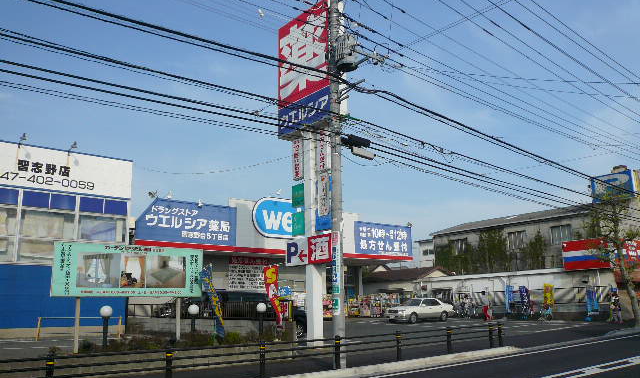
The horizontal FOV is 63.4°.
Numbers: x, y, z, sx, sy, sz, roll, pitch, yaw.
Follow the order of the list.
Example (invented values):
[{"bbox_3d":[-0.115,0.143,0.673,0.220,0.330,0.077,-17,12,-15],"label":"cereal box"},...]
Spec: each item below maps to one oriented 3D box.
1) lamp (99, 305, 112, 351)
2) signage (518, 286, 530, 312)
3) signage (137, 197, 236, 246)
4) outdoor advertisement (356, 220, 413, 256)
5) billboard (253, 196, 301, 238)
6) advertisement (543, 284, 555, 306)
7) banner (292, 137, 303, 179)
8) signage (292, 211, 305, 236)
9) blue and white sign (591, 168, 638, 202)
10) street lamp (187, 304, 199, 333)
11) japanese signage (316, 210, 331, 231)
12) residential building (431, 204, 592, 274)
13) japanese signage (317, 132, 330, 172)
[{"bbox_3d":[-4.847,3.156,11.750,0.280,1.000,0.280,9,-15,-37],"label":"lamp"},{"bbox_3d":[13.625,7.410,34.500,0.550,1.800,0.120,-10,-15,36],"label":"signage"},{"bbox_3d":[-7.102,1.883,28.208,5.538,2.168,0.250,9,-15,-37],"label":"signage"},{"bbox_3d":[4.610,3.635,37.000,5.397,2.185,0.250,9,-15,-37],"label":"outdoor advertisement"},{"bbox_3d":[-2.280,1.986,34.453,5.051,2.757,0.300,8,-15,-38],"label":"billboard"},{"bbox_3d":[15.265,7.169,34.500,0.550,1.800,0.120,-10,-15,37],"label":"advertisement"},{"bbox_3d":[-0.633,-1.005,17.498,0.200,1.424,0.684,8,-15,-37],"label":"banner"},{"bbox_3d":[-0.750,1.236,18.215,0.120,0.805,0.590,9,-15,-37],"label":"signage"},{"bbox_3d":[18.108,-0.097,31.846,0.500,1.591,2.510,8,-15,-37],"label":"blue and white sign"},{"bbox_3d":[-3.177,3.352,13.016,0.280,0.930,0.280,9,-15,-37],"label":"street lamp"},{"bbox_3d":[0.136,1.035,17.074,0.150,0.656,0.628,9,-15,-37],"label":"japanese signage"},{"bbox_3d":[18.681,6.445,45.600,8.000,8.700,15.574,8,-15,-37],"label":"residential building"},{"bbox_3d":[0.131,-1.266,17.551,0.150,1.251,0.558,9,-15,-37],"label":"japanese signage"}]

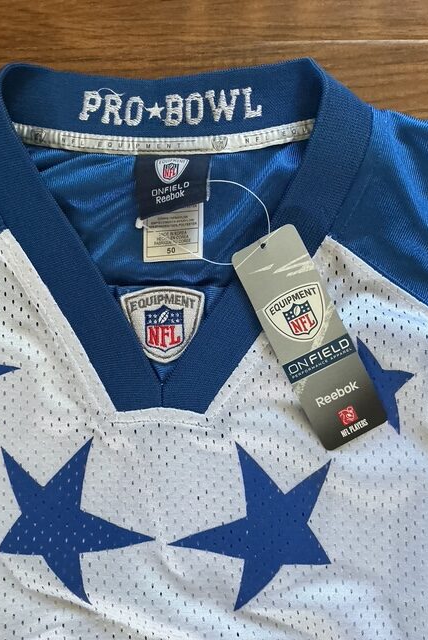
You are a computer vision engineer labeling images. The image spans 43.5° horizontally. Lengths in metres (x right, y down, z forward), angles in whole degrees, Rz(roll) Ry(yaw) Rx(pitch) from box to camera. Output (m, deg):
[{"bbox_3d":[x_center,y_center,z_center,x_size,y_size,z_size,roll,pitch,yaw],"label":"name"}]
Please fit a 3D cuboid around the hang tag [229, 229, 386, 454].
[{"bbox_3d":[0.064,0.011,0.355,0.046,0.002,0.143,-26,88,-1],"label":"hang tag"}]

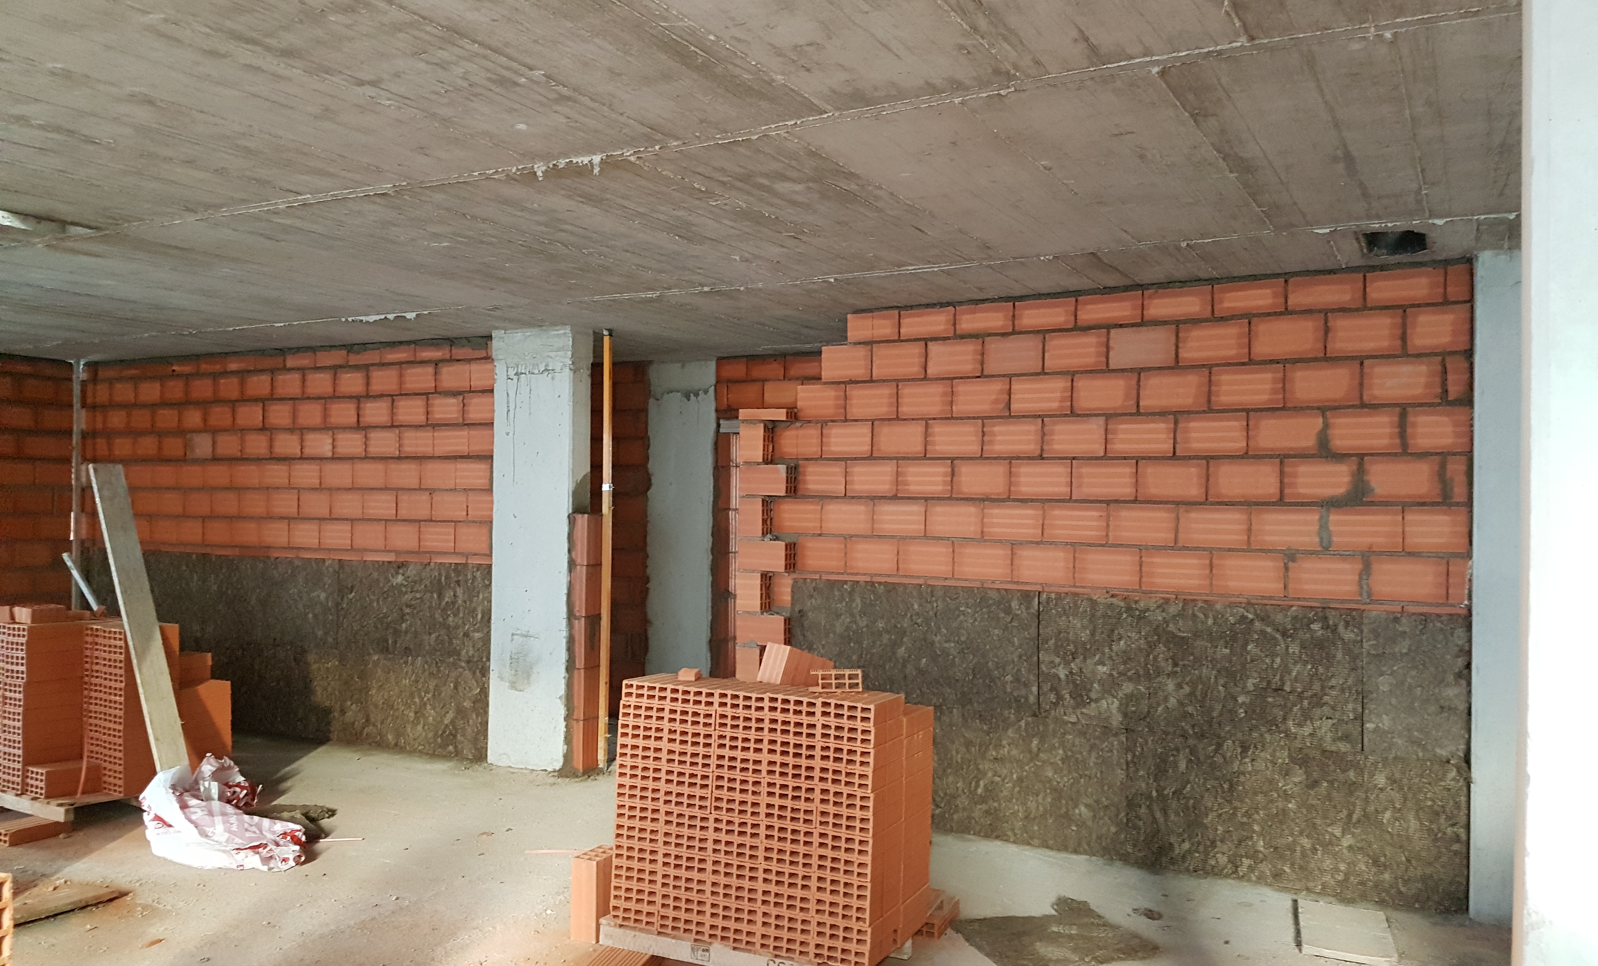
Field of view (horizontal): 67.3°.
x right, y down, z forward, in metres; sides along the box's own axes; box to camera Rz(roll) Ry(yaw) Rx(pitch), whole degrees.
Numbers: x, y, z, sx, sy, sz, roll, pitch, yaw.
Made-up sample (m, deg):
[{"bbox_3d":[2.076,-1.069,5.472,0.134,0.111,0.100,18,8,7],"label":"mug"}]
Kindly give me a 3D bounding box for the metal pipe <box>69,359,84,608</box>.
[{"bbox_3d":[-5.601,0.382,9.306,0.055,2.654,0.055,0,0,28],"label":"metal pipe"}]

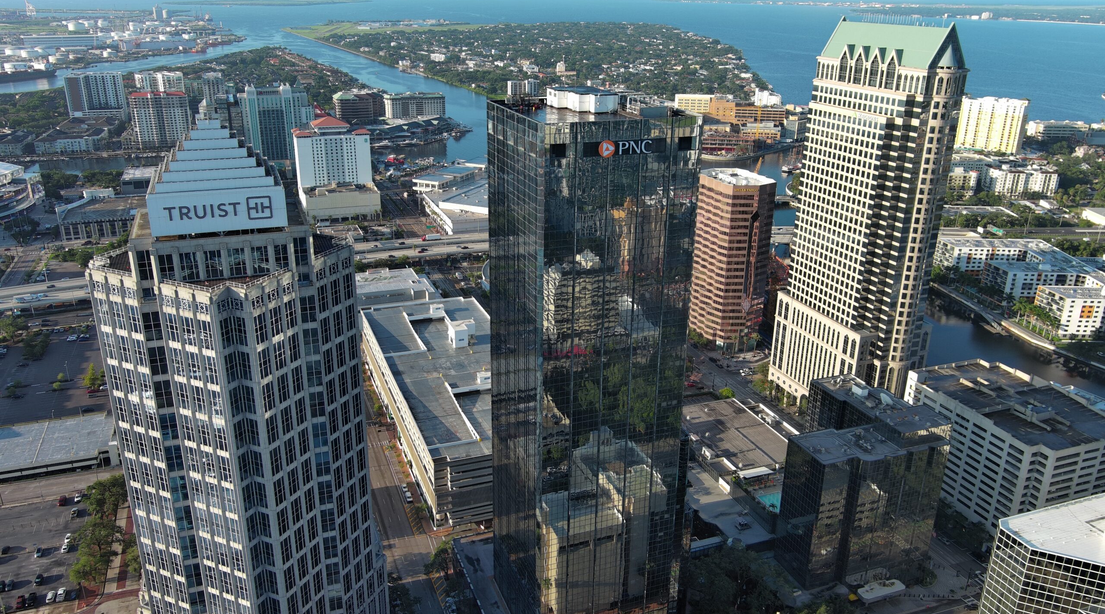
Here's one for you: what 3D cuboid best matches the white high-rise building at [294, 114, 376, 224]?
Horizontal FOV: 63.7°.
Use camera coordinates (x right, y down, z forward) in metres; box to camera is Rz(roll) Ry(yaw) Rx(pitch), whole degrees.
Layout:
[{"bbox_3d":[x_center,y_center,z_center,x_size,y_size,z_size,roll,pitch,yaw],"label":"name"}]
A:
[{"bbox_3d":[-185.180,-121.010,763.840,61.000,79.000,69.000,-7,21,-20],"label":"white high-rise building"}]

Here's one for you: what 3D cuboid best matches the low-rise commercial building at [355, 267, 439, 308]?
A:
[{"bbox_3d":[-100.300,-8.960,554.350,53.000,12.000,52.000,-7,21,-21],"label":"low-rise commercial building"}]

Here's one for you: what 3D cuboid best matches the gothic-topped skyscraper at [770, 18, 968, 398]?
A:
[{"bbox_3d":[134.820,-32.730,385.050,39.270,174.560,62.640,-7,21,-20],"label":"gothic-topped skyscraper"}]

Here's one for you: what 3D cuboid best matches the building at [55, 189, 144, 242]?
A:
[{"bbox_3d":[-350.970,-73.250,709.610,66.000,17.000,74.000,-7,21,-20],"label":"building"}]

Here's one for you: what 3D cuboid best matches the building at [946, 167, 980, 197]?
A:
[{"bbox_3d":[400.010,-125.360,876.450,31.000,27.000,20.000,5,20,11],"label":"building"}]

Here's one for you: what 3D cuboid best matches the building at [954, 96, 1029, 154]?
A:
[{"bbox_3d":[544.870,-226.500,1103.070,69.000,66.000,25.000,15,24,34],"label":"building"}]

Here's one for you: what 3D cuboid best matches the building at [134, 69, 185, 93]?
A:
[{"bbox_3d":[-635.300,-355.660,1443.420,72.000,45.000,28.000,0,20,-3],"label":"building"}]

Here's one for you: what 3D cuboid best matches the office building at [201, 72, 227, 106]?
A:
[{"bbox_3d":[-480.740,-300.440,1262.090,31.000,62.000,26.000,-7,21,-20],"label":"office building"}]

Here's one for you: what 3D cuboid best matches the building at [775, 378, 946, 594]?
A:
[{"bbox_3d":[101.270,58.670,314.350,51.000,53.500,46.500,-7,21,-21],"label":"building"}]

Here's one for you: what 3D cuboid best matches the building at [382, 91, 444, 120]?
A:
[{"bbox_3d":[-201.830,-297.250,1313.260,80.000,36.000,38.000,-6,21,-19],"label":"building"}]

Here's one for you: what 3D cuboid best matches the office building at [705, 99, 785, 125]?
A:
[{"bbox_3d":[281.390,-281.940,1279.190,108.000,33.000,60.000,6,21,13],"label":"office building"}]

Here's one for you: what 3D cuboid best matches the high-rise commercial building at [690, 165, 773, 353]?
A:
[{"bbox_3d":[96.810,-26.620,491.500,29.500,92.500,46.500,-7,21,-21],"label":"high-rise commercial building"}]

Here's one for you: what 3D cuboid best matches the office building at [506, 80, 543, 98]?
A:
[{"bbox_3d":[-52.950,-387.000,1577.450,54.000,28.000,22.000,-3,20,-11],"label":"office building"}]

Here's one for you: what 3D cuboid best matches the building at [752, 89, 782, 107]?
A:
[{"bbox_3d":[341.220,-329.710,1413.560,44.000,32.000,28.000,6,21,13],"label":"building"}]

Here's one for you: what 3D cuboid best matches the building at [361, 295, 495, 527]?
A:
[{"bbox_3d":[-42.470,37.420,400.670,61.640,28.000,165.730,-7,21,-20],"label":"building"}]

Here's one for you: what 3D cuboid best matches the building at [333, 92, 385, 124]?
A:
[{"bbox_3d":[-272.190,-283.100,1258.750,66.000,36.500,45.000,-7,21,-20],"label":"building"}]

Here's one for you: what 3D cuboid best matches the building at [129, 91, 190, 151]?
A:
[{"bbox_3d":[-464.380,-224.090,1060.890,60.000,64.000,22.000,-7,21,-21],"label":"building"}]

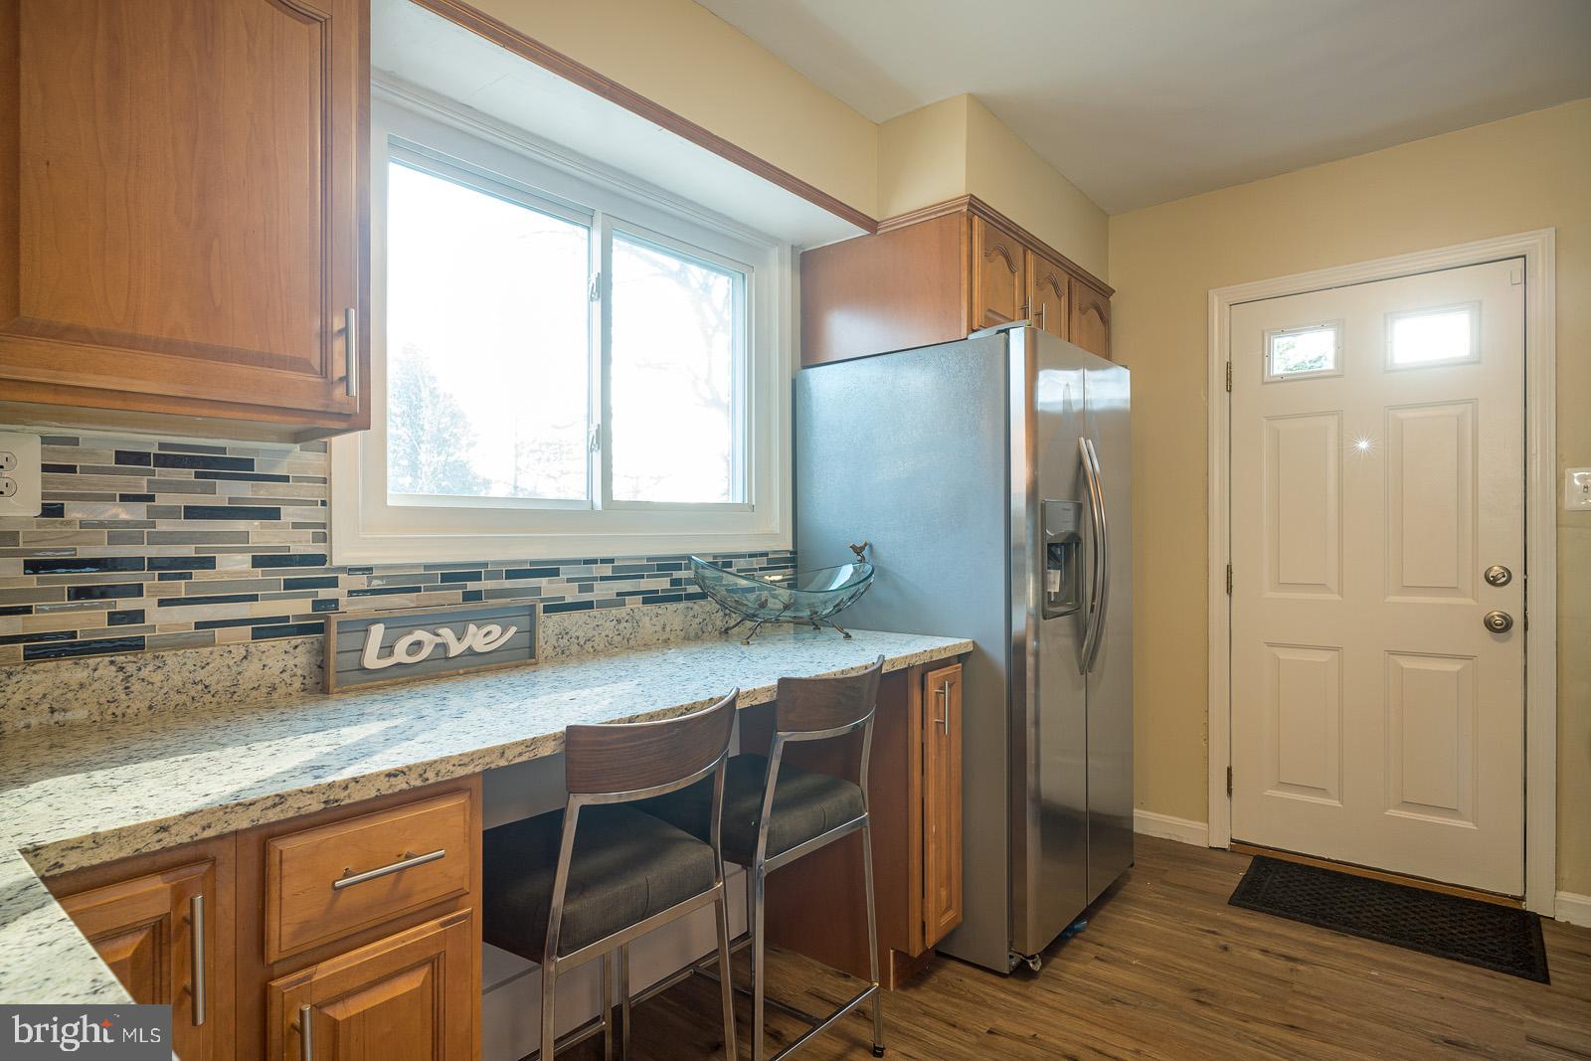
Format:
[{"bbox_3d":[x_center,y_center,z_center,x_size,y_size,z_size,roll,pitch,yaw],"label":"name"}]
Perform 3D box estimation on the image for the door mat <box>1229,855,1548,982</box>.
[{"bbox_3d":[1.862,1.207,2.554,0.765,0.012,0.500,0,0,37],"label":"door mat"}]

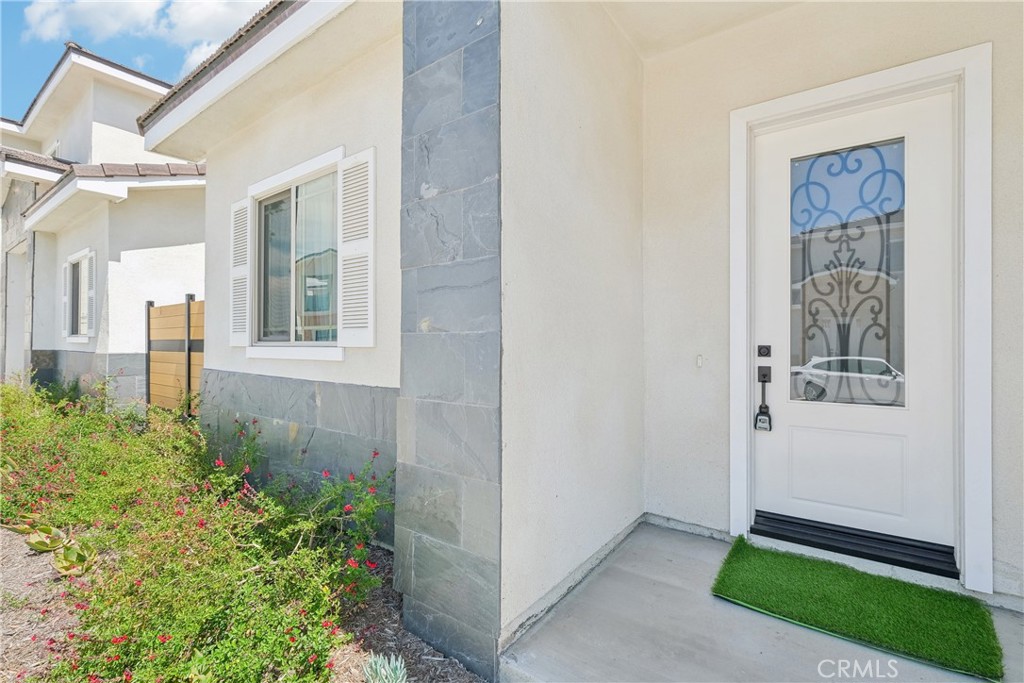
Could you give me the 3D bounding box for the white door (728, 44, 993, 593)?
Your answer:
[{"bbox_3d":[1.885,-0.112,2.430,1.138,2.675,0.140,0,0,33],"label":"white door"}]

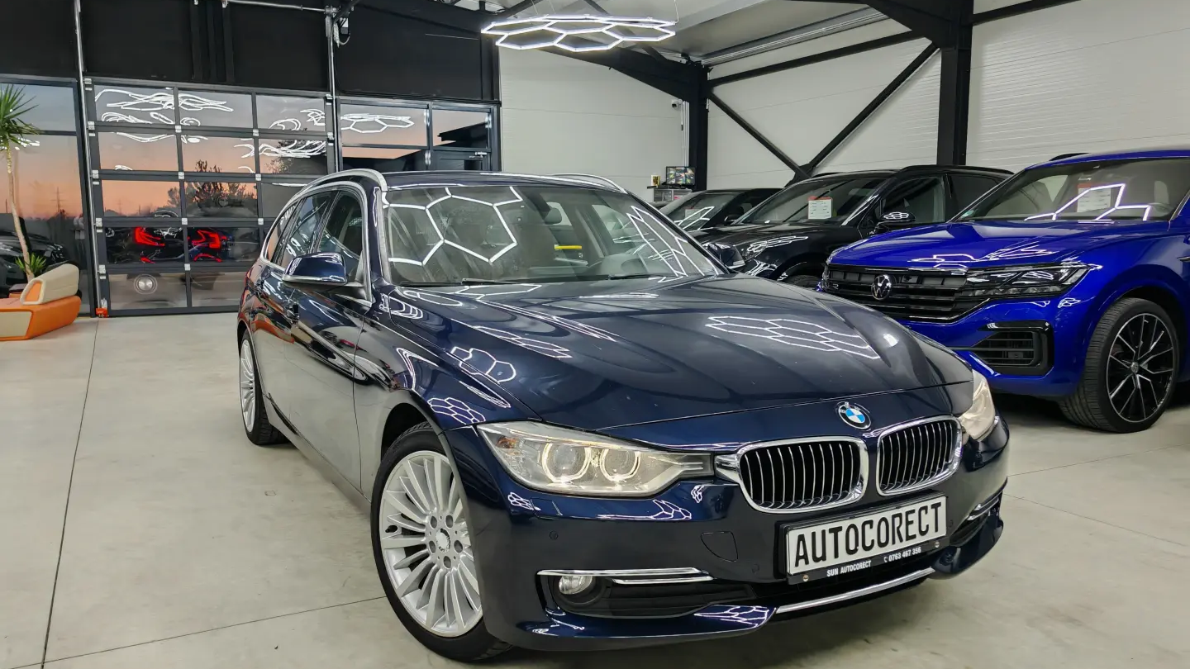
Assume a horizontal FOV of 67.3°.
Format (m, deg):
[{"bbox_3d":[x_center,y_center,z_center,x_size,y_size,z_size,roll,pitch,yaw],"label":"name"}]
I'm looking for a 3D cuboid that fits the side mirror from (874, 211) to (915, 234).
[{"bbox_3d":[2.391,-0.887,7.106,0.180,0.190,0.280,-4,8,-26],"label":"side mirror"}]

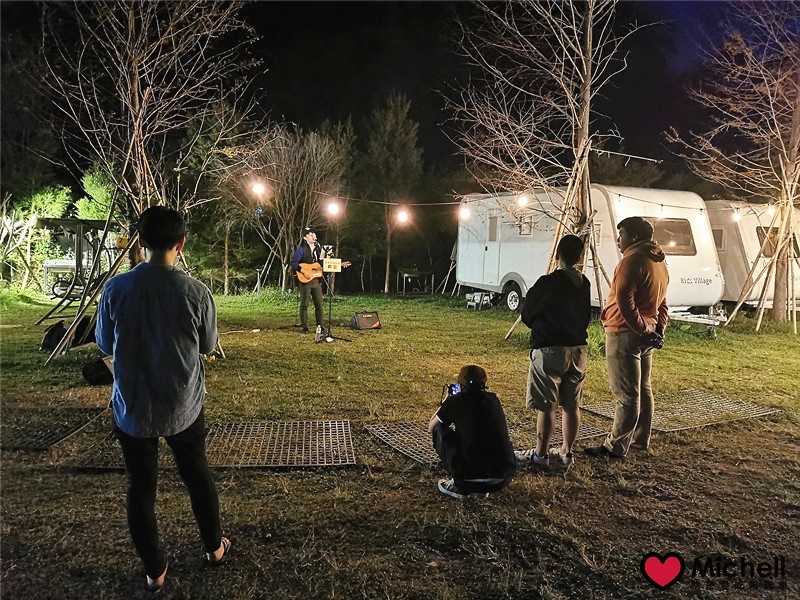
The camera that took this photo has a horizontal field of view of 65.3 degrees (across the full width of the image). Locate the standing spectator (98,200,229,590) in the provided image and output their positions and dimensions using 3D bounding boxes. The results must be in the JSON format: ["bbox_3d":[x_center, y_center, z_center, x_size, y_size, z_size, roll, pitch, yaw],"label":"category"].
[{"bbox_3d":[-1.089,0.428,2.899,0.600,1.690,0.420,1,6,0],"label":"standing spectator"}]

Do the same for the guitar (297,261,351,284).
[{"bbox_3d":[-1.215,-0.455,9.785,0.930,0.360,0.110,-12,8,-12],"label":"guitar"}]

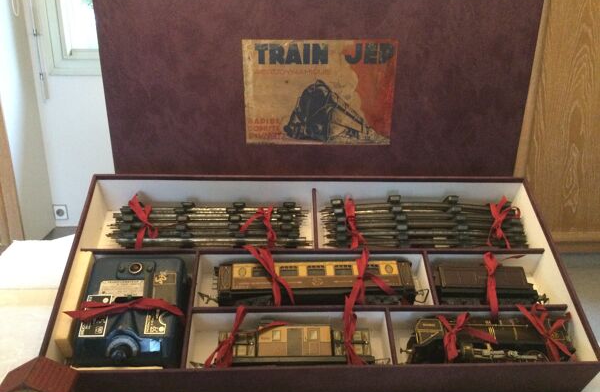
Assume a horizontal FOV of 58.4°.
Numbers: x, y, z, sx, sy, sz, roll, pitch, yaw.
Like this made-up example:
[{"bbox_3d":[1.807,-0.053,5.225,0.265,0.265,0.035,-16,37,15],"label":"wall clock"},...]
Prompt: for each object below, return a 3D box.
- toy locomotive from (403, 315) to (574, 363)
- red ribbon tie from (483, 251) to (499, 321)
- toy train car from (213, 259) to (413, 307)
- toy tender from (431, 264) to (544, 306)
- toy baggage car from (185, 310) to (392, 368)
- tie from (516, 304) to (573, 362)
[{"bbox_3d":[0.281,0.235,0.833,0.270,0.063,0.085,0,47,-3],"label":"toy locomotive"},{"bbox_3d":[0.309,0.143,0.869,0.022,0.029,0.126,9,47,5],"label":"red ribbon tie"},{"bbox_3d":[0.028,0.159,0.889,0.330,0.062,0.095,0,47,-3],"label":"toy train car"},{"bbox_3d":[0.313,0.164,0.903,0.179,0.062,0.086,0,47,-3],"label":"toy tender"},{"bbox_3d":[-0.009,0.196,0.673,0.218,0.056,0.074,0,47,-4],"label":"toy baggage car"},{"bbox_3d":[0.374,0.208,0.818,0.077,0.042,0.086,0,47,-3],"label":"tie"}]

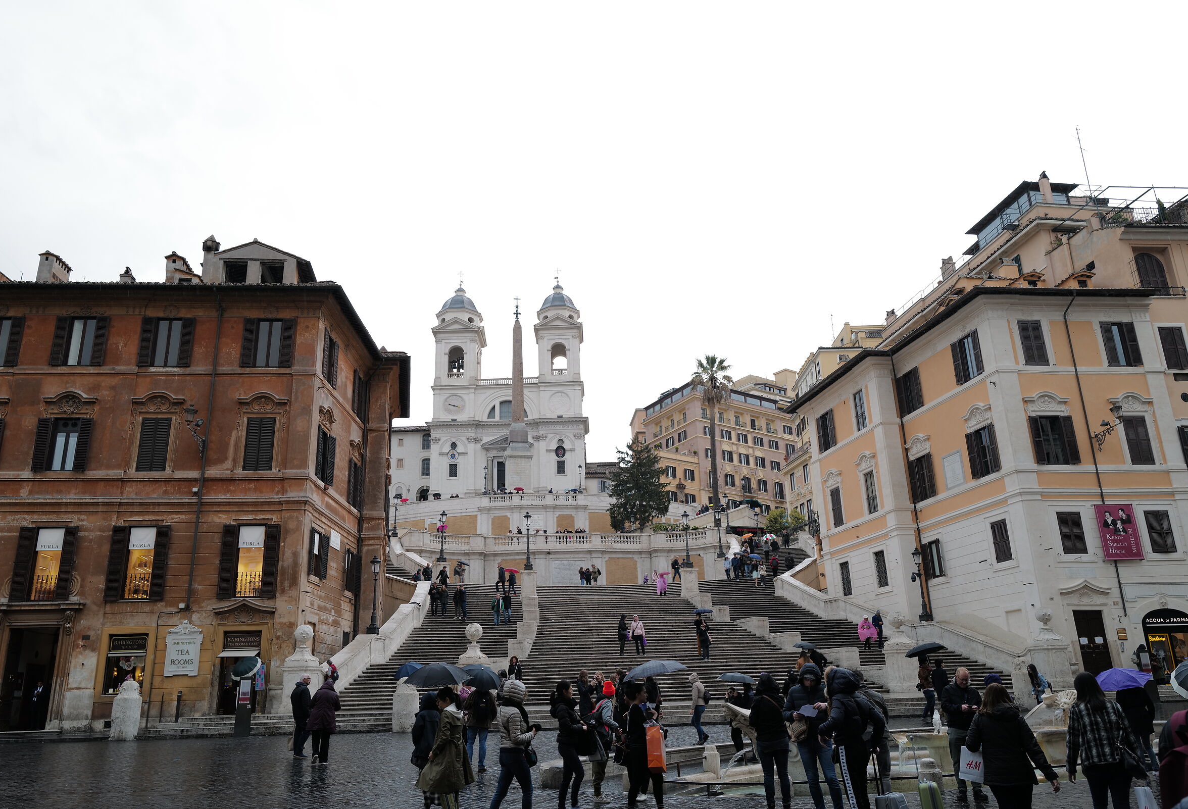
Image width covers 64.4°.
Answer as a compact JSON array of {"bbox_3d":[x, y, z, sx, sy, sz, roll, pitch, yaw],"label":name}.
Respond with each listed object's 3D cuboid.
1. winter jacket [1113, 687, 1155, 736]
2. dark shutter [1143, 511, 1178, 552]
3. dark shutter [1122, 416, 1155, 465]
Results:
[{"bbox_3d":[9.704,5.488,16.967,0.500,0.907,0.340,-3,-18,5],"label":"winter jacket"},{"bbox_3d":[21.855,4.918,36.405,1.014,1.641,0.100,0,-18,-7],"label":"dark shutter"},{"bbox_3d":[21.680,1.425,37.546,0.985,1.960,0.100,0,-18,-7],"label":"dark shutter"}]

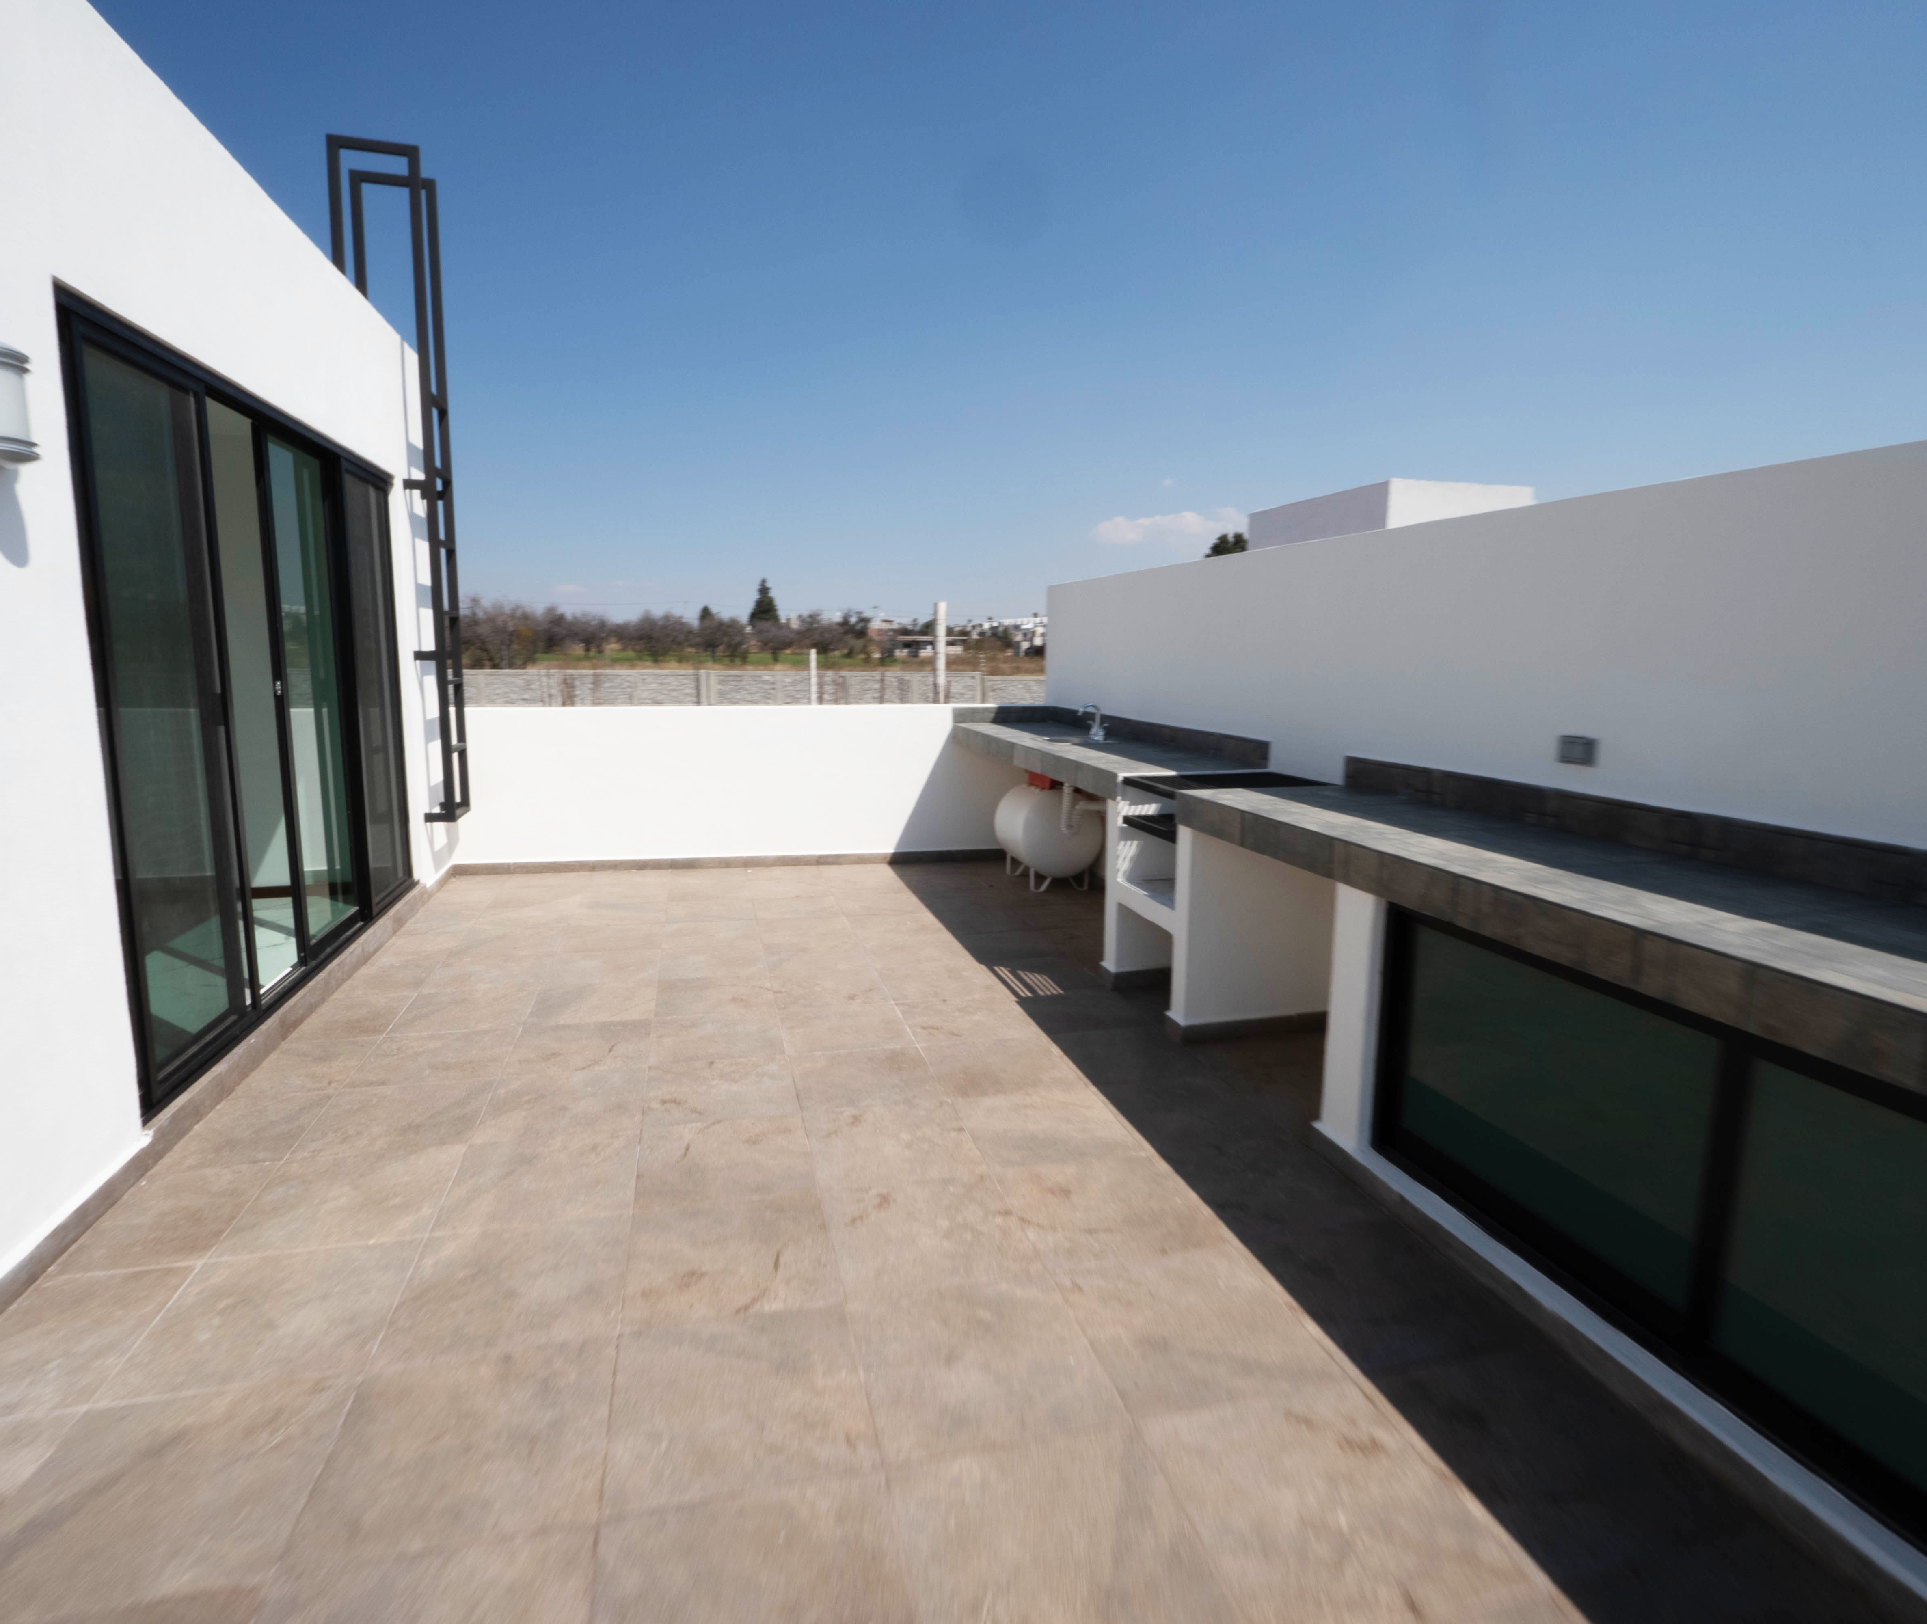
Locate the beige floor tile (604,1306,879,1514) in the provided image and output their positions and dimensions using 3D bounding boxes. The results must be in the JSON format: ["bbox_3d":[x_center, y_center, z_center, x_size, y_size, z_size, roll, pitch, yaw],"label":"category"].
[{"bbox_3d":[-0.419,1.097,1.899,0.451,0.012,0.447,-1,9,-15],"label":"beige floor tile"}]

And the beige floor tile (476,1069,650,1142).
[{"bbox_3d":[-1.187,0.875,3.043,0.450,0.010,0.452,-1,9,-15],"label":"beige floor tile"}]

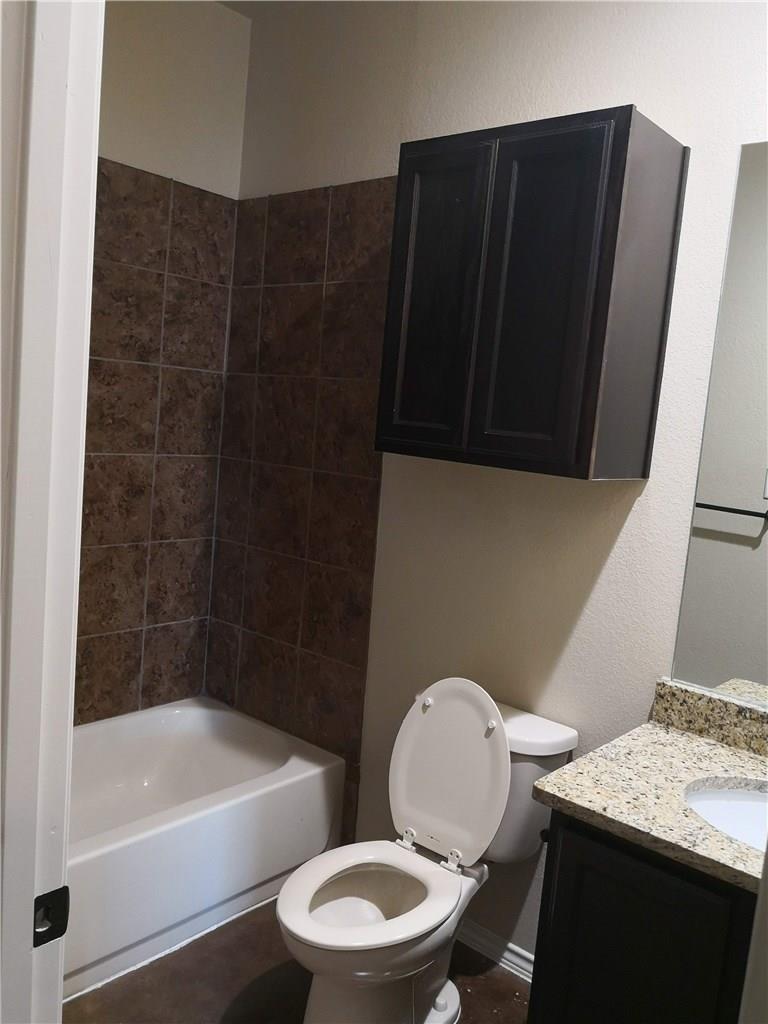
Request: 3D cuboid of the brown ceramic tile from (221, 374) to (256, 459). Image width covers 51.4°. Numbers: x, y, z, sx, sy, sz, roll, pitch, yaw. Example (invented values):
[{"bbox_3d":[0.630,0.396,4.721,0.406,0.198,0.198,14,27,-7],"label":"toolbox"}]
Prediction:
[{"bbox_3d":[-0.525,-0.345,2.917,0.177,0.304,0.015,10,9,39],"label":"brown ceramic tile"}]

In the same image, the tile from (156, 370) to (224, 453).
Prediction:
[{"bbox_3d":[-0.697,-0.356,2.882,0.012,0.305,0.277,10,8,40],"label":"tile"}]

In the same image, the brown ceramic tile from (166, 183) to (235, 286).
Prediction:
[{"bbox_3d":[-0.645,-0.969,2.814,0.012,0.308,0.277,10,8,40],"label":"brown ceramic tile"}]

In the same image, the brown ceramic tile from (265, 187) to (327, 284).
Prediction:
[{"bbox_3d":[-0.289,-0.918,2.685,0.302,0.302,0.010,10,8,39],"label":"brown ceramic tile"}]

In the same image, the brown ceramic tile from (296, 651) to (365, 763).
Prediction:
[{"bbox_3d":[-0.182,0.643,2.677,0.306,0.304,0.015,10,9,39],"label":"brown ceramic tile"}]

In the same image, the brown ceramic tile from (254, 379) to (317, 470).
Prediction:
[{"bbox_3d":[-0.339,-0.311,2.764,0.303,0.304,0.015,10,9,39],"label":"brown ceramic tile"}]

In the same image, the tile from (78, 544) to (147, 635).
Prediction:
[{"bbox_3d":[-0.926,0.264,2.695,0.010,0.302,0.302,10,8,39],"label":"tile"}]

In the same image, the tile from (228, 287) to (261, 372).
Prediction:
[{"bbox_3d":[-0.498,-0.649,2.881,0.177,0.304,0.015,10,9,39],"label":"tile"}]

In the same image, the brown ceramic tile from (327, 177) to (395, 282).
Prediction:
[{"bbox_3d":[-0.051,-0.883,2.502,0.302,0.308,0.012,10,8,40],"label":"brown ceramic tile"}]

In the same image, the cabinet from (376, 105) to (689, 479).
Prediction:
[{"bbox_3d":[0.344,-0.498,1.969,0.605,0.769,0.321,10,9,39],"label":"cabinet"}]

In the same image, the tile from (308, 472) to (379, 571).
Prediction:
[{"bbox_3d":[-0.130,0.033,2.594,0.302,0.302,0.010,10,8,39],"label":"tile"}]

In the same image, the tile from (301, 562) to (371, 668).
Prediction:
[{"bbox_3d":[-0.156,0.336,2.628,0.302,0.302,0.010,10,8,39],"label":"tile"}]

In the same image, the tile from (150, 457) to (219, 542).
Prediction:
[{"bbox_3d":[-0.723,-0.051,2.916,0.012,0.305,0.277,10,8,40],"label":"tile"}]

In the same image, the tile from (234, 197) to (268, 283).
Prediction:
[{"bbox_3d":[-0.472,-0.953,2.846,0.177,0.304,0.015,10,9,39],"label":"tile"}]

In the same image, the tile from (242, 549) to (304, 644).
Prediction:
[{"bbox_3d":[-0.391,0.298,2.836,0.315,0.305,0.012,10,8,40],"label":"tile"}]

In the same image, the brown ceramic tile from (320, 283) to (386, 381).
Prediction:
[{"bbox_3d":[-0.080,-0.574,2.527,0.302,0.302,0.010,10,8,39],"label":"brown ceramic tile"}]

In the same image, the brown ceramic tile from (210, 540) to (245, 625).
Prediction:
[{"bbox_3d":[-0.576,0.262,2.972,0.175,0.302,0.010,10,8,39],"label":"brown ceramic tile"}]

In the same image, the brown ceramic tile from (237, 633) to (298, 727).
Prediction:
[{"bbox_3d":[-0.416,0.598,2.854,0.302,0.302,0.010,10,8,39],"label":"brown ceramic tile"}]

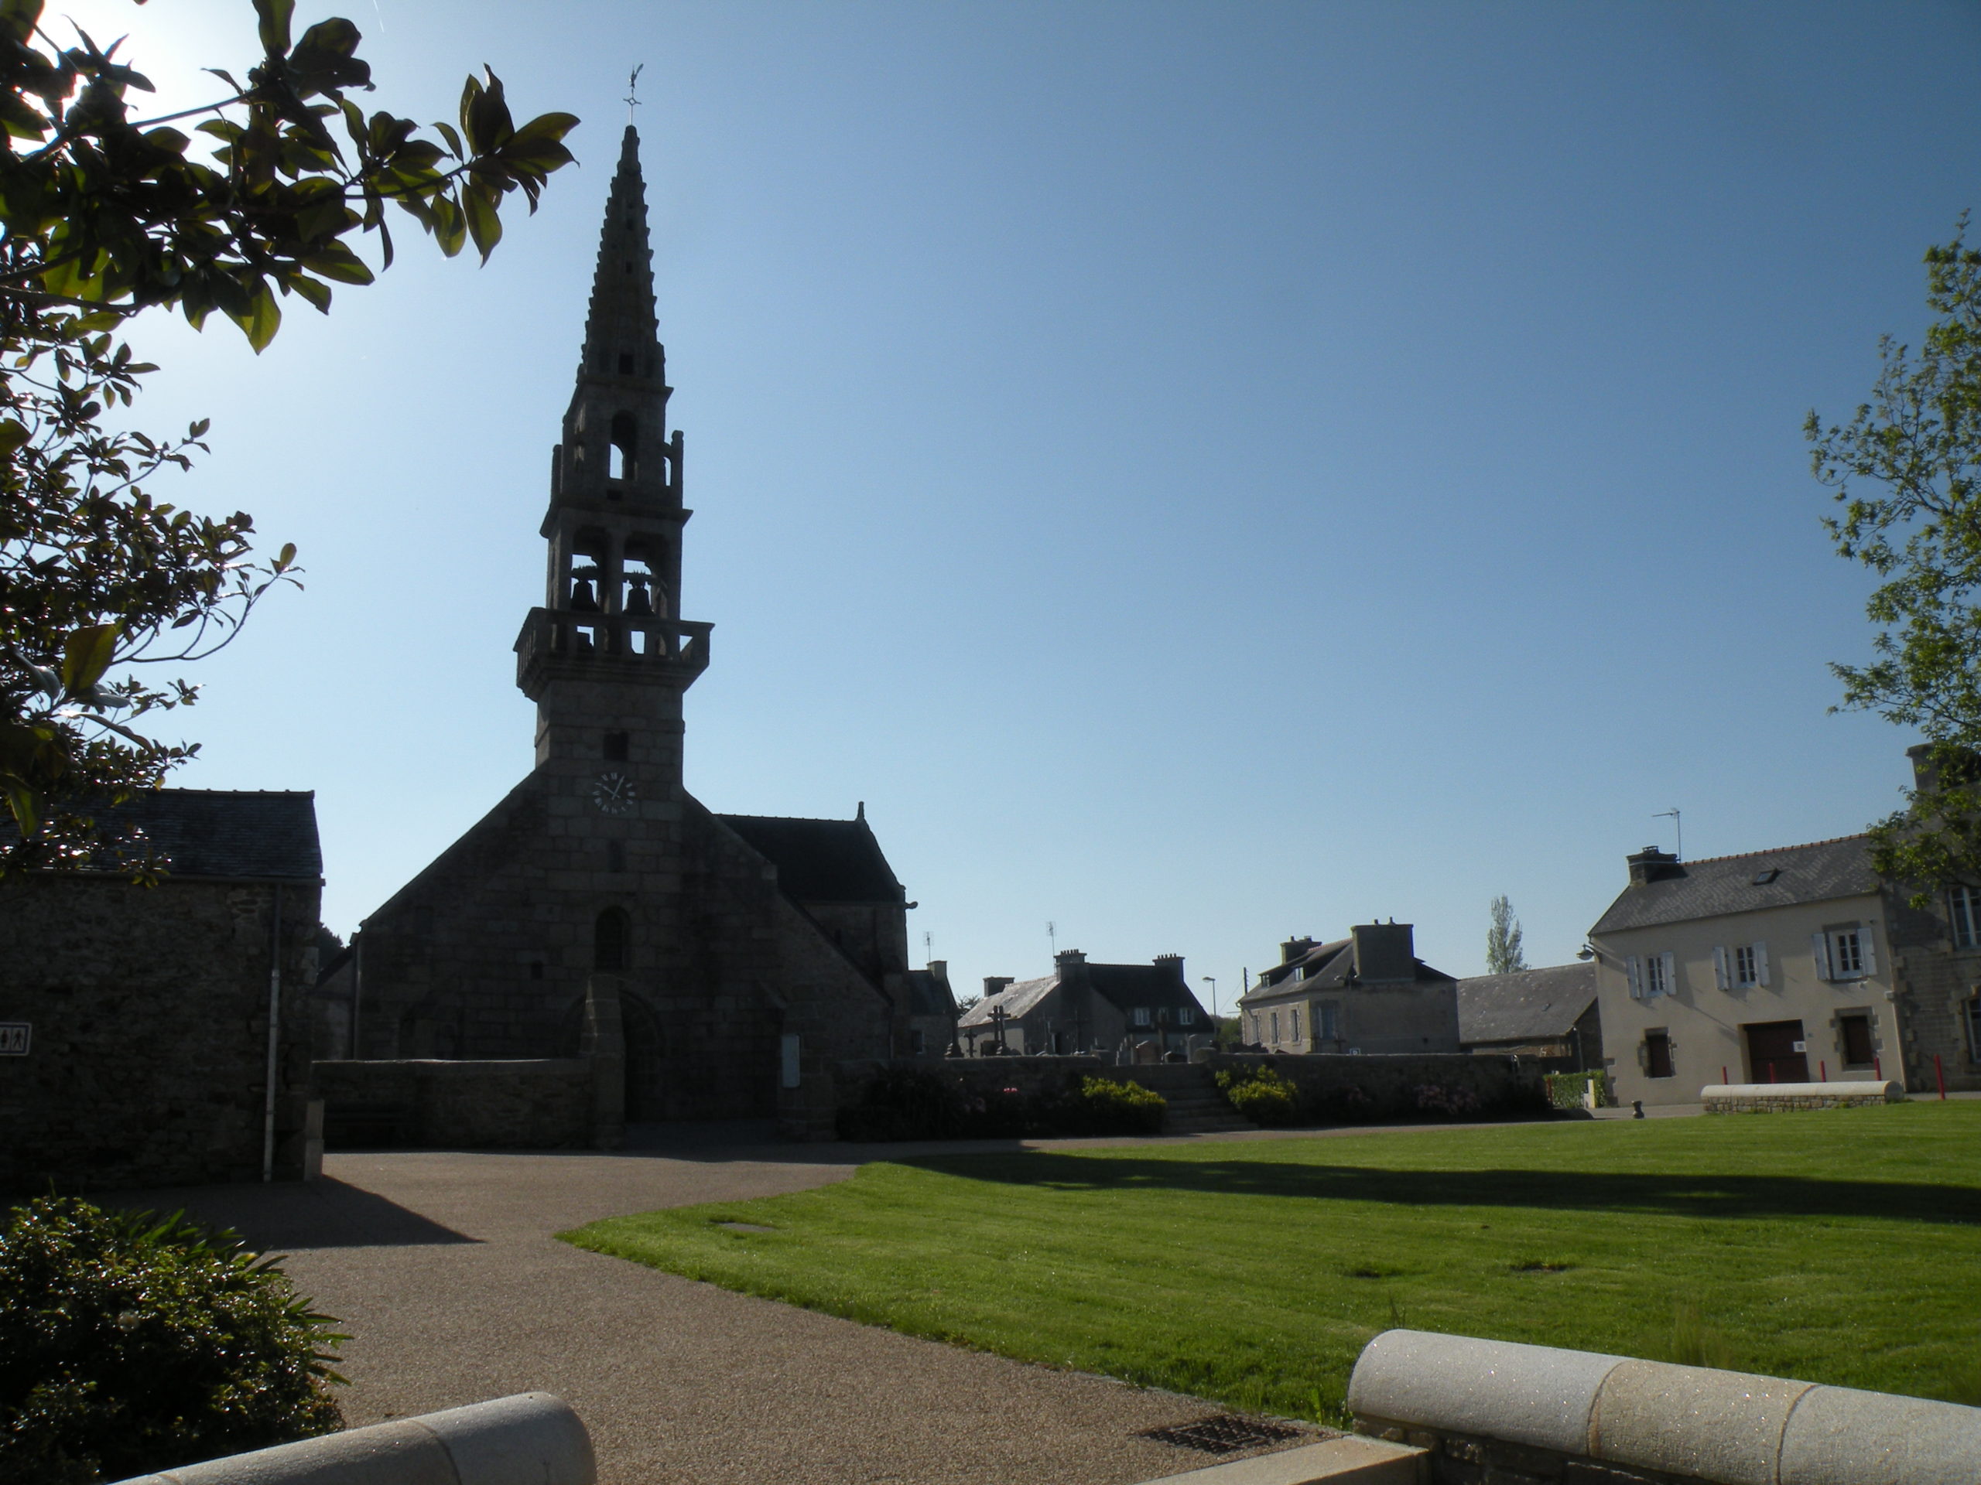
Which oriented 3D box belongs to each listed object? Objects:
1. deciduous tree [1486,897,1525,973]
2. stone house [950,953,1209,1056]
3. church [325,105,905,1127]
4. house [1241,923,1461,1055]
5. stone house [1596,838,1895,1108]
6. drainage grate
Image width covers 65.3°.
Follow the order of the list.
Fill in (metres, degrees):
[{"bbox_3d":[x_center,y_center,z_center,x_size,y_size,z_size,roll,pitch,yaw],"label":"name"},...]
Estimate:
[{"bbox_3d":[37.914,17.494,112.614,2.900,13.500,2.900,-6,-13,18],"label":"deciduous tree"},{"bbox_3d":[5.348,16.518,91.026,13.300,7.600,8.000,4,-14,-27],"label":"stone house"},{"bbox_3d":[-13.377,-1.351,53.672,18.400,27.950,25.000,5,-14,-28],"label":"church"},{"bbox_3d":[15.352,11.420,67.936,6.700,6.300,9.200,0,-12,-11],"label":"house"},{"bbox_3d":[21.349,5.928,40.910,6.100,6.900,8.850,4,-13,-26],"label":"stone house"},{"bbox_3d":[0.899,2.683,5.953,0.466,0.040,0.468,7,-15,-37],"label":"drainage grate"}]

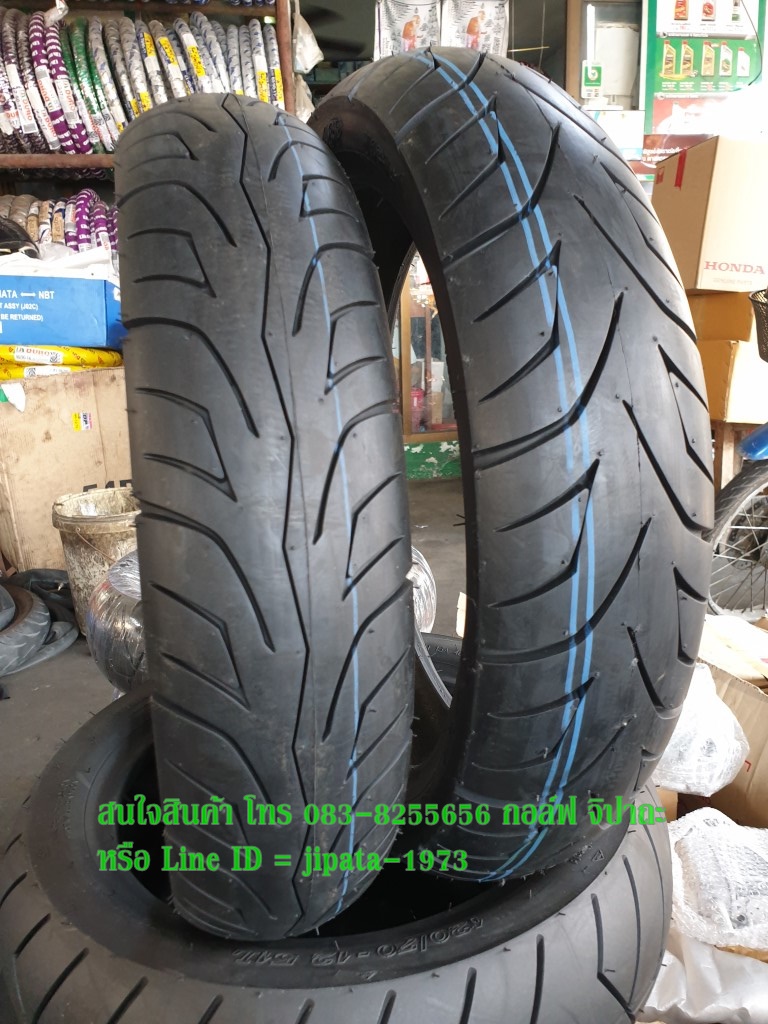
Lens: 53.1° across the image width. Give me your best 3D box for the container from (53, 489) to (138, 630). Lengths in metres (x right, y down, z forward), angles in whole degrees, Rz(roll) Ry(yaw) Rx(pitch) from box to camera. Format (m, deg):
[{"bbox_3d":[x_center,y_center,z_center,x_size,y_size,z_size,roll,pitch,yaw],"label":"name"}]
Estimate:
[{"bbox_3d":[-0.787,0.152,2.260,0.302,0.376,0.302,-8,17,-19],"label":"container"}]

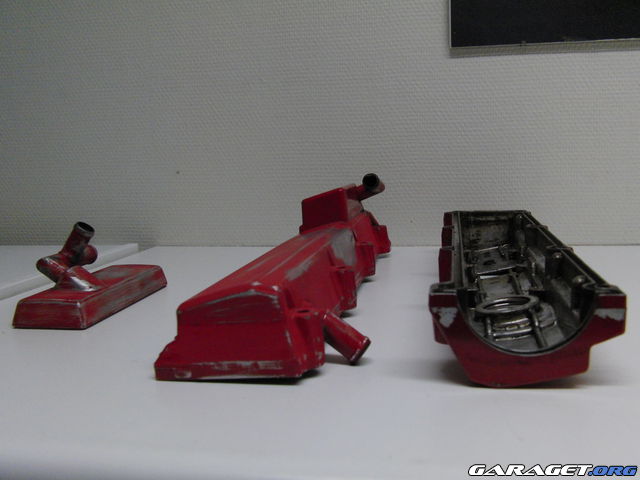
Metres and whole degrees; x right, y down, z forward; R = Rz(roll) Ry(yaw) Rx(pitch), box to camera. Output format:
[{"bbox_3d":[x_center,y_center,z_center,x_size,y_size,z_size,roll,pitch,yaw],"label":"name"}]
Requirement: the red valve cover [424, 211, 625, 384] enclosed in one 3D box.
[{"bbox_3d":[0.160,0.024,0.598,0.103,0.053,0.467,0,8,11],"label":"red valve cover"}]

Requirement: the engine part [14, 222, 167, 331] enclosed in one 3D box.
[{"bbox_3d":[-0.208,0.021,0.604,0.080,0.076,0.175,0,8,10],"label":"engine part"}]

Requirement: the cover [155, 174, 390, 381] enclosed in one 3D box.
[{"bbox_3d":[0.009,-0.002,0.624,0.129,0.105,0.487,0,8,11],"label":"cover"}]

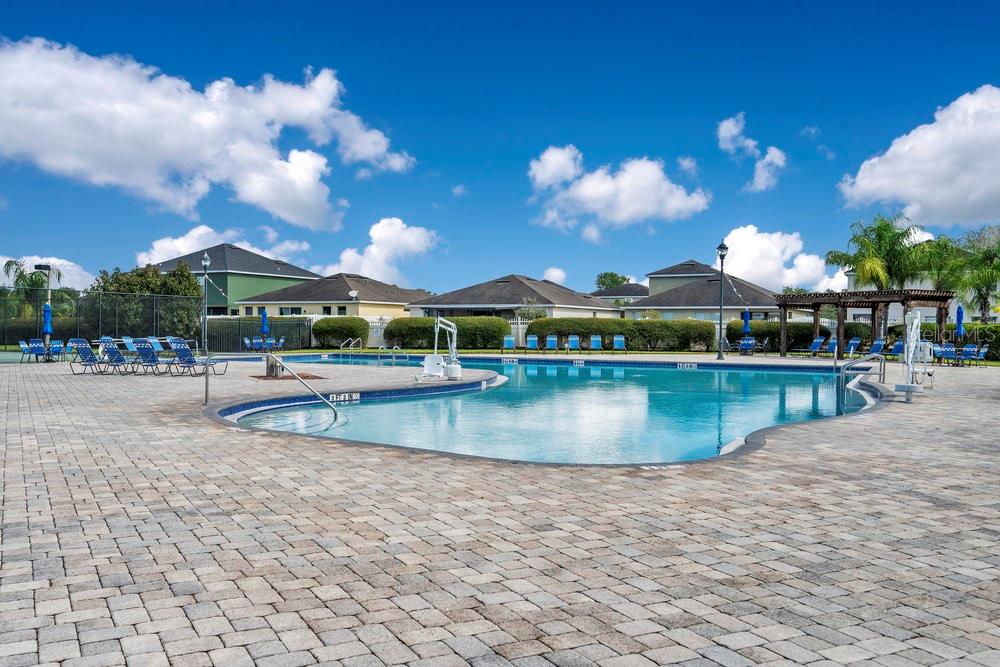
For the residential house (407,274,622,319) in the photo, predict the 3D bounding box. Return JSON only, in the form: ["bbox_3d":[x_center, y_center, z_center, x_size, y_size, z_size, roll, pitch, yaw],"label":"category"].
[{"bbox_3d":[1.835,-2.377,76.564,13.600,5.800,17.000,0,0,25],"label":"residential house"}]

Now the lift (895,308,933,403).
[{"bbox_3d":[7.590,0.414,15.303,0.650,1.630,1.250,0,0,23],"label":"lift"}]

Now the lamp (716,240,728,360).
[{"bbox_3d":[8.945,-1.326,33.665,0.450,4.820,0.450,0,0,0],"label":"lamp"}]

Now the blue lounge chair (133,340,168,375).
[{"bbox_3d":[-8.963,0.621,22.238,0.640,0.930,1.850,0,0,13],"label":"blue lounge chair"}]

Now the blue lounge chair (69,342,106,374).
[{"bbox_3d":[-10.719,0.610,22.525,0.640,0.930,1.850,0,0,13],"label":"blue lounge chair"}]

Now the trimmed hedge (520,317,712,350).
[{"bbox_3d":[7.241,0.059,50.501,11.300,1.900,1.800,0,0,4],"label":"trimmed hedge"}]

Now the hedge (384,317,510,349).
[{"bbox_3d":[-3.244,-0.019,51.501,7.500,1.950,1.800,0,0,4],"label":"hedge"}]

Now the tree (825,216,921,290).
[{"bbox_3d":[16.609,-2.005,37.184,4.000,6.200,4.000,0,0,0],"label":"tree"}]

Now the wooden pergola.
[{"bbox_3d":[15.178,-0.258,35.394,3.000,2.720,6.500,0,1,-30],"label":"wooden pergola"}]

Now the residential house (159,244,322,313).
[{"bbox_3d":[-25.183,-3.963,77.469,12.000,9.000,12.000,1,1,27],"label":"residential house"}]

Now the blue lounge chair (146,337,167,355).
[{"bbox_3d":[-14.357,0.555,35.575,1.750,0.940,0.640,1,1,35],"label":"blue lounge chair"}]

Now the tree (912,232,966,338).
[{"bbox_3d":[21.581,-1.869,40.989,2.900,6.000,2.900,0,0,0],"label":"tree"}]

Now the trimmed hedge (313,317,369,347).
[{"bbox_3d":[-8.752,-0.002,46.002,3.050,1.780,1.700,0,0,10],"label":"trimmed hedge"}]

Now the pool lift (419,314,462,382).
[{"bbox_3d":[-1.422,0.375,19.903,0.650,1.570,1.150,0,0,30],"label":"pool lift"}]

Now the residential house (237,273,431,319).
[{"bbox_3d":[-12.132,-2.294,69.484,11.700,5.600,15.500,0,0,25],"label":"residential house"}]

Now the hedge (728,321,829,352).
[{"bbox_3d":[16.634,0.156,49.601,6.100,1.800,1.800,0,0,4],"label":"hedge"}]

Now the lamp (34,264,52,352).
[{"bbox_3d":[-22.727,-1.267,41.494,0.800,4.400,0.400,0,0,0],"label":"lamp"}]

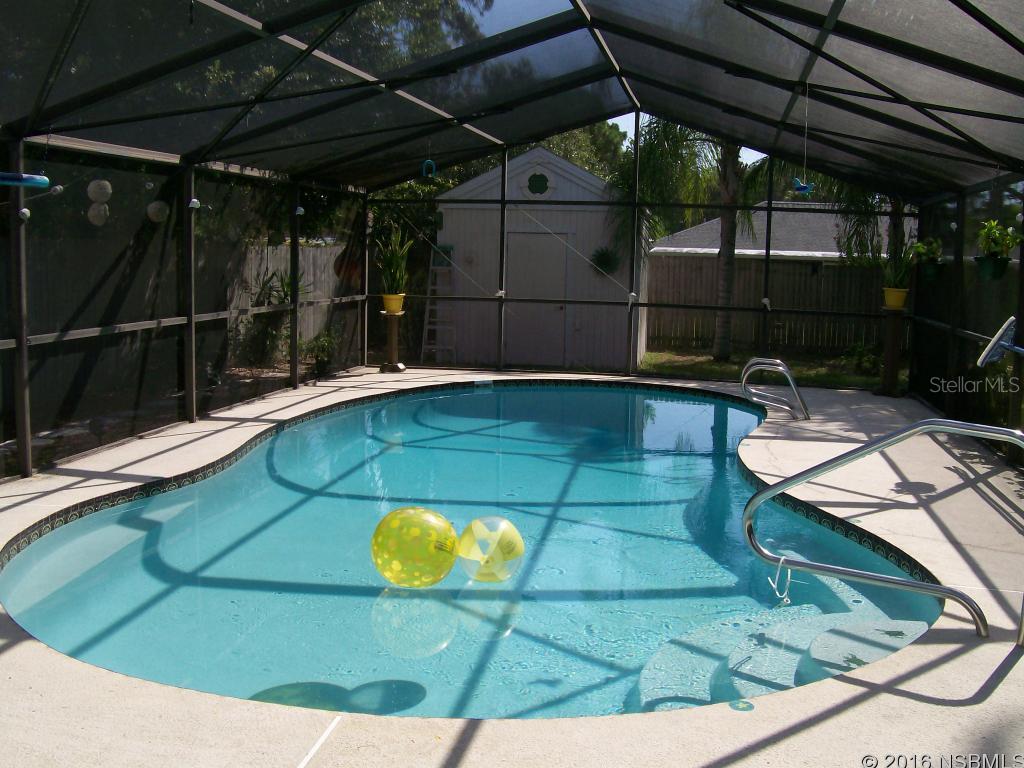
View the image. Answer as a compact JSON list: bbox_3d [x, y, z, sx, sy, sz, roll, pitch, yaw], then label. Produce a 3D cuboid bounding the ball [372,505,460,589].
[{"bbox_3d":[-0.515,0.864,5.630,0.440,0.430,0.440,1,7,0],"label":"ball"}]

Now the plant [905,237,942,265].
[{"bbox_3d":[4.551,-1.473,11.750,0.380,0.310,0.390,3,8,11],"label":"plant"}]

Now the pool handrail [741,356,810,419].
[{"bbox_3d":[2.735,0.031,11.066,0.723,0.585,0.610,3,8,11],"label":"pool handrail"}]

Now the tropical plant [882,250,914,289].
[{"bbox_3d":[4.612,-1.366,12.709,0.390,0.450,0.390,3,8,11],"label":"tropical plant"}]

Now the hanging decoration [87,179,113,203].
[{"bbox_3d":[-3.535,-1.656,9.136,0.202,0.189,0.189,3,8,11],"label":"hanging decoration"}]

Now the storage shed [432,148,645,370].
[{"bbox_3d":[0.624,-2.011,16.820,3.100,3.150,2.500,3,8,11],"label":"storage shed"}]

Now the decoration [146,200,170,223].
[{"bbox_3d":[-3.366,-1.640,10.125,0.209,0.209,0.200,3,8,11],"label":"decoration"}]

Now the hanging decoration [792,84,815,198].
[{"bbox_3d":[2.325,-1.939,8.480,0.180,0.880,0.130,3,8,11],"label":"hanging decoration"}]

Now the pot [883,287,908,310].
[{"bbox_3d":[4.577,-1.020,12.709,0.300,0.280,0.300,3,8,11],"label":"pot"}]

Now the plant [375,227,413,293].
[{"bbox_3d":[-1.537,-1.589,13.814,0.480,0.856,0.460,1,7,0],"label":"plant"}]

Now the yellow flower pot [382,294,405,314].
[{"bbox_3d":[-1.540,-1.031,13.814,0.290,0.255,0.290,1,7,0],"label":"yellow flower pot"}]

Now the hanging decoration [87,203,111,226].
[{"bbox_3d":[-3.548,-1.458,9.136,0.184,0.197,0.172,3,8,11],"label":"hanging decoration"}]

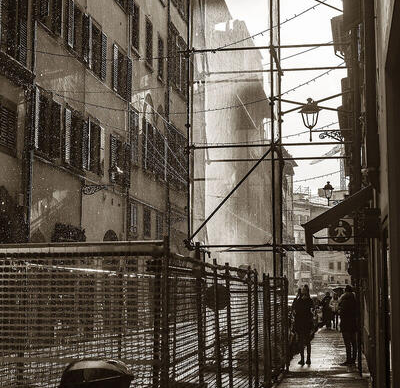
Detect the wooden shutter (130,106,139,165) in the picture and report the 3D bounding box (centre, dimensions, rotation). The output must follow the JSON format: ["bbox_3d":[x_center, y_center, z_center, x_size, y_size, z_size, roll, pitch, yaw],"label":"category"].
[{"bbox_3d":[-2.875,-2.448,36.901,0.080,2.300,1.150,-1,-7,10],"label":"wooden shutter"}]

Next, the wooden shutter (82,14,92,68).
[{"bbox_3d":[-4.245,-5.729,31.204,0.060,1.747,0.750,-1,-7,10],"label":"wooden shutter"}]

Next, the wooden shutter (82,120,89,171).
[{"bbox_3d":[-4.239,-1.827,30.756,0.060,1.744,0.570,-1,-7,10],"label":"wooden shutter"}]

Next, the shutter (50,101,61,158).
[{"bbox_3d":[-4.666,-2.034,27.106,0.080,1.930,0.750,-1,-7,10],"label":"shutter"}]

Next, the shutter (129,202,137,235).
[{"bbox_3d":[-2.993,1.093,37.174,0.060,1.339,1.150,-1,-7,10],"label":"shutter"}]

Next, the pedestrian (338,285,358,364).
[{"bbox_3d":[3.244,2.856,18.140,0.380,1.704,0.500,-1,-7,10],"label":"pedestrian"}]

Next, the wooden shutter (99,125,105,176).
[{"bbox_3d":[-3.858,-1.753,32.820,0.060,1.743,0.560,-1,-7,10],"label":"wooden shutter"}]

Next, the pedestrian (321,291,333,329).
[{"bbox_3d":[5.953,5.450,39.008,0.520,1.700,0.420,-1,-7,10],"label":"pedestrian"}]

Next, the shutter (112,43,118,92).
[{"bbox_3d":[-3.542,-5.275,34.970,0.060,1.886,0.570,-1,-7,10],"label":"shutter"}]

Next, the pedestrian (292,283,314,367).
[{"bbox_3d":[2.237,2.832,18.010,0.500,1.720,0.360,4,-8,-27],"label":"pedestrian"}]

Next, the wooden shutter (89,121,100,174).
[{"bbox_3d":[-3.918,-1.662,31.128,0.080,1.850,1.200,-1,-7,10],"label":"wooden shutter"}]

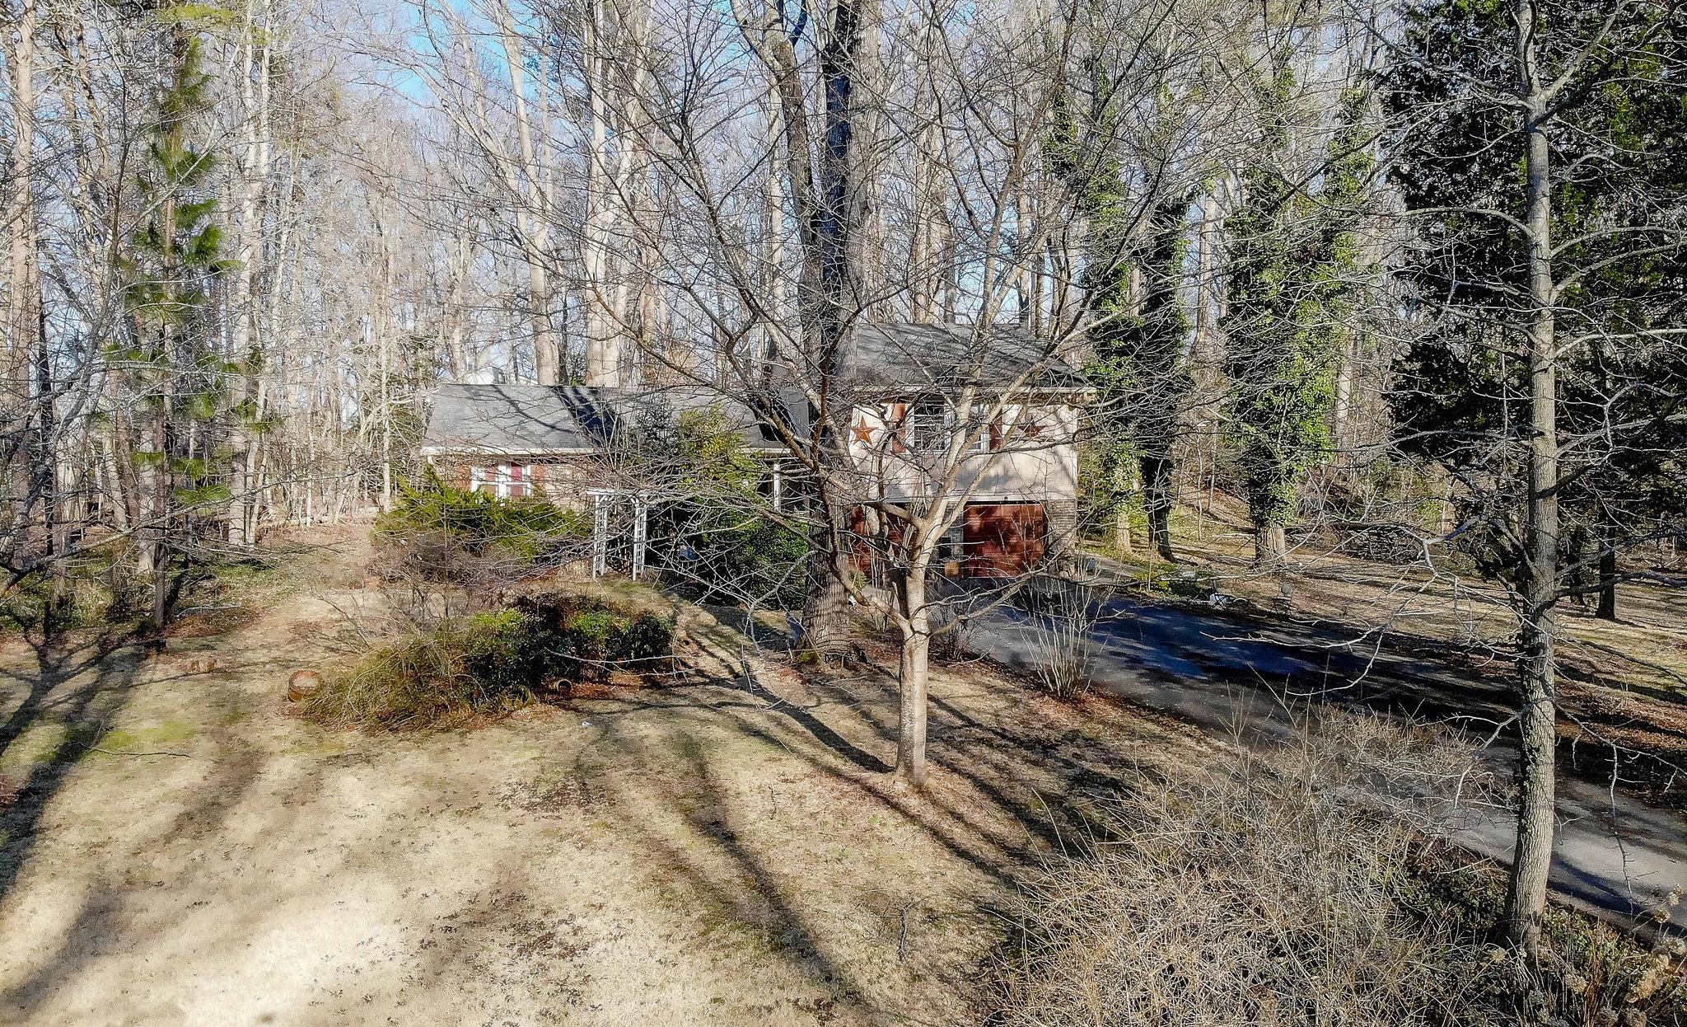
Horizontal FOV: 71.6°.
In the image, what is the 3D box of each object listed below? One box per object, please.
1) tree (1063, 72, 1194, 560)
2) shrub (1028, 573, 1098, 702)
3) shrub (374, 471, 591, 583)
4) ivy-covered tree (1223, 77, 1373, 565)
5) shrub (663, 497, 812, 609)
[{"bbox_3d":[9.327,-6.348,38.213,4.310,15.850,4.000,0,3,0],"label":"tree"},{"bbox_3d":[3.460,1.953,18.432,1.160,1.920,1.150,0,3,0],"label":"shrub"},{"bbox_3d":[-8.916,0.272,28.857,5.370,2.620,3.200,0,3,0],"label":"shrub"},{"bbox_3d":[14.480,-6.038,37.229,4.740,15.410,4.400,0,3,0],"label":"ivy-covered tree"},{"bbox_3d":[-2.397,0.855,26.084,3.240,2.300,2.700,0,3,0],"label":"shrub"}]

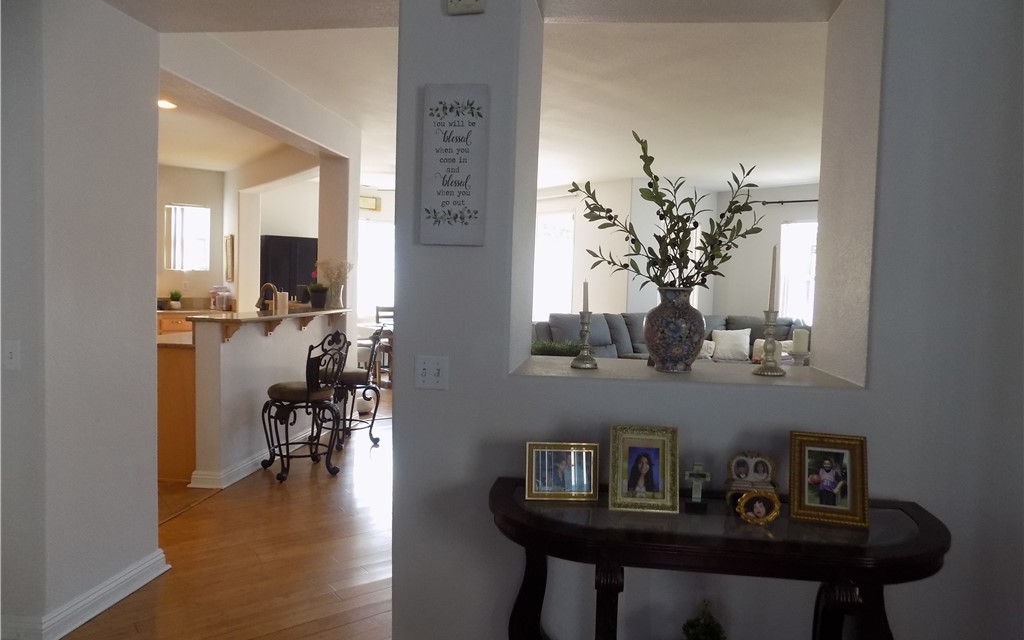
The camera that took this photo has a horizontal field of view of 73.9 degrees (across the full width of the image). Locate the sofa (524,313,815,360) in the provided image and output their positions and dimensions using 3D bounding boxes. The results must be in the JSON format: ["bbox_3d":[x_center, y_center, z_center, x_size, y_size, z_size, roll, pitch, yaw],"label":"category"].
[{"bbox_3d":[2.219,0.498,8.204,3.000,0.980,2.400,4,4,38],"label":"sofa"}]

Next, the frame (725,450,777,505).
[{"bbox_3d":[0.696,0.463,1.992,0.150,0.160,0.065,2,-2,6],"label":"frame"}]

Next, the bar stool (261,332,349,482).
[{"bbox_3d":[-1.474,0.566,4.824,0.582,1.002,0.523,3,3,27],"label":"bar stool"}]

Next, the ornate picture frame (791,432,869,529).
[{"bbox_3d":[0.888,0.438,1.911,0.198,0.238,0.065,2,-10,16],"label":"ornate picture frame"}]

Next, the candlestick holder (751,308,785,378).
[{"bbox_3d":[0.920,0.078,2.417,0.118,0.216,0.118,2,3,7],"label":"candlestick holder"}]

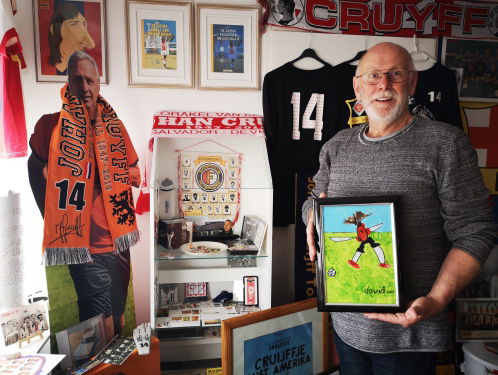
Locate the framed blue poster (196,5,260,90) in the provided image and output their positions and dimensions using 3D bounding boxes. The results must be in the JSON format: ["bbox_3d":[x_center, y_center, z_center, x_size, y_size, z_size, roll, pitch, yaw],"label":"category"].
[{"bbox_3d":[-0.097,-0.683,1.916,0.310,0.401,0.022,-1,6,-7],"label":"framed blue poster"}]

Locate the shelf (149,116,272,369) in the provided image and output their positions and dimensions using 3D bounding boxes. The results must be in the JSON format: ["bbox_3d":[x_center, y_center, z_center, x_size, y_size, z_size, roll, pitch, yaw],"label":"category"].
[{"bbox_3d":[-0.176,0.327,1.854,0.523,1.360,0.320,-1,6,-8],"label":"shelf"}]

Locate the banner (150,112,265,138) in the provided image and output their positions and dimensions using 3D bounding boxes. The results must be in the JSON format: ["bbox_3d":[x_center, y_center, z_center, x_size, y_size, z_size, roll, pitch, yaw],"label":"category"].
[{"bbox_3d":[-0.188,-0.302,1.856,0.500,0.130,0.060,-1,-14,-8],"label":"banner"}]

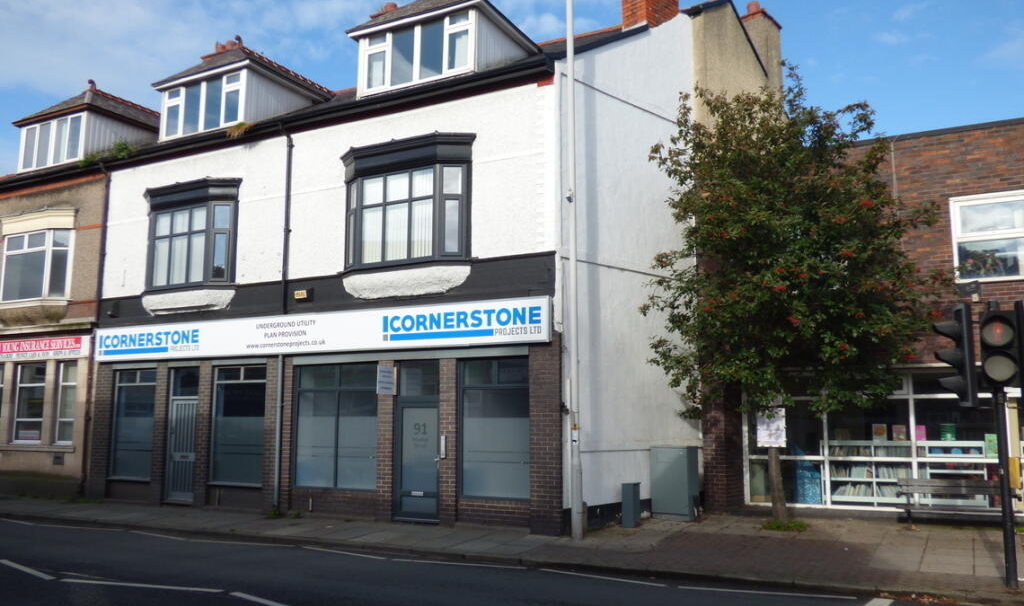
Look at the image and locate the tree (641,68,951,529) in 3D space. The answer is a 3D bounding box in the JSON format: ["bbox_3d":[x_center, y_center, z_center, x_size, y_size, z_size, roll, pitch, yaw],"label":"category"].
[{"bbox_3d":[4.939,-0.214,14.233,4.906,7.992,4.612,-4,-9,29],"label":"tree"}]

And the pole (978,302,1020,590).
[{"bbox_3d":[5.348,1.509,8.993,0.430,3.101,0.380,-4,-9,28],"label":"pole"}]

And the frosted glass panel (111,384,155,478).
[{"bbox_3d":[-8.172,2.799,18.033,1.350,2.010,0.070,-4,-9,28],"label":"frosted glass panel"}]

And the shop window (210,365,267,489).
[{"bbox_3d":[-5.425,2.434,16.505,1.540,2.345,0.120,-4,-9,29],"label":"shop window"}]

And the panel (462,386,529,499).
[{"bbox_3d":[-0.261,2.277,13.630,1.338,1.851,0.070,-4,-9,29],"label":"panel"}]

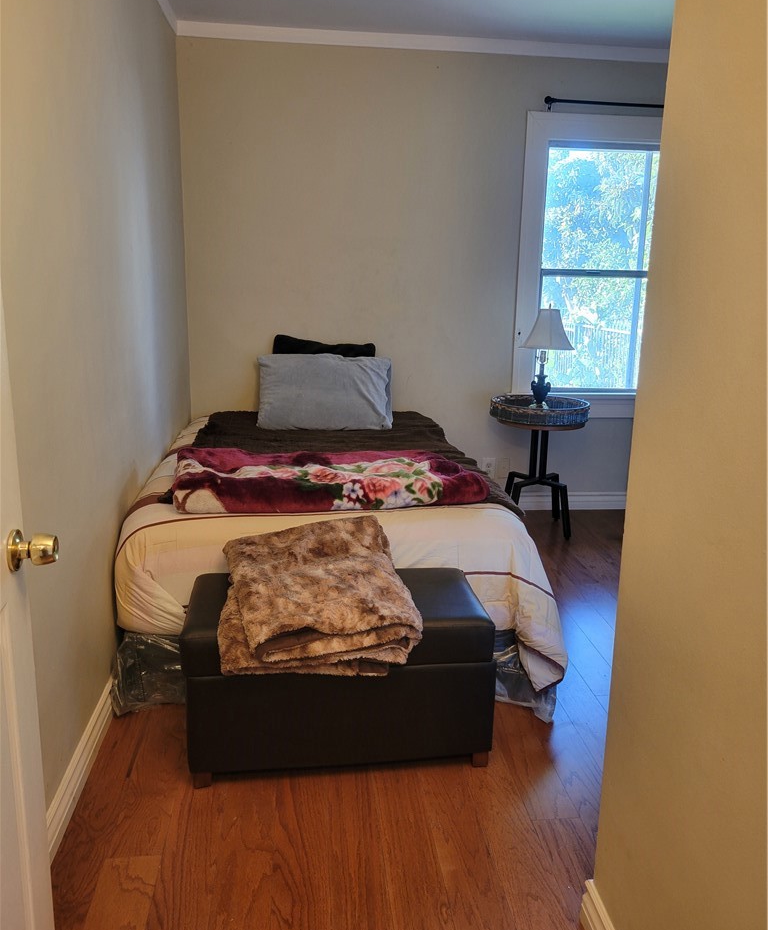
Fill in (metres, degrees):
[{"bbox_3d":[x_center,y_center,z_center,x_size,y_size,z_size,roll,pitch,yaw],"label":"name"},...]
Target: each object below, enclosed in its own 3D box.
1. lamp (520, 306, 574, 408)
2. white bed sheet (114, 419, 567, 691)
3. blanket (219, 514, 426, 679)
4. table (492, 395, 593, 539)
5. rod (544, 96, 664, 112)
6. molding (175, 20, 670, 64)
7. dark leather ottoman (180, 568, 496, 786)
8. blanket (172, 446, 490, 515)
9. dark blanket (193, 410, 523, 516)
[{"bbox_3d":[0.846,-0.544,4.011,0.300,0.560,0.300,0,13,-6],"label":"lamp"},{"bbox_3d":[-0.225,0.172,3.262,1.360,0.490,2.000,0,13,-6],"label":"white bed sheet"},{"bbox_3d":[-0.189,0.339,2.108,0.510,0.280,0.470,0,13,-6],"label":"blanket"},{"bbox_3d":[0.825,0.012,4.135,0.540,0.700,0.540,0,13,-6],"label":"table"},{"bbox_3d":[1.377,-1.889,4.067,1.050,0.050,0.070,0,13,-6],"label":"rod"},{"bbox_3d":[0.333,-2.169,3.945,2.700,0.075,0.050,0,13,-6],"label":"molding"},{"bbox_3d":[-0.129,0.572,2.173,0.800,0.430,0.420,-1,13,-8],"label":"dark leather ottoman"},{"bbox_3d":[-0.194,0.038,2.627,1.040,0.110,0.580,-1,13,-8],"label":"blanket"},{"bbox_3d":[-0.223,-0.034,3.288,1.240,0.130,1.850,0,13,-6],"label":"dark blanket"}]

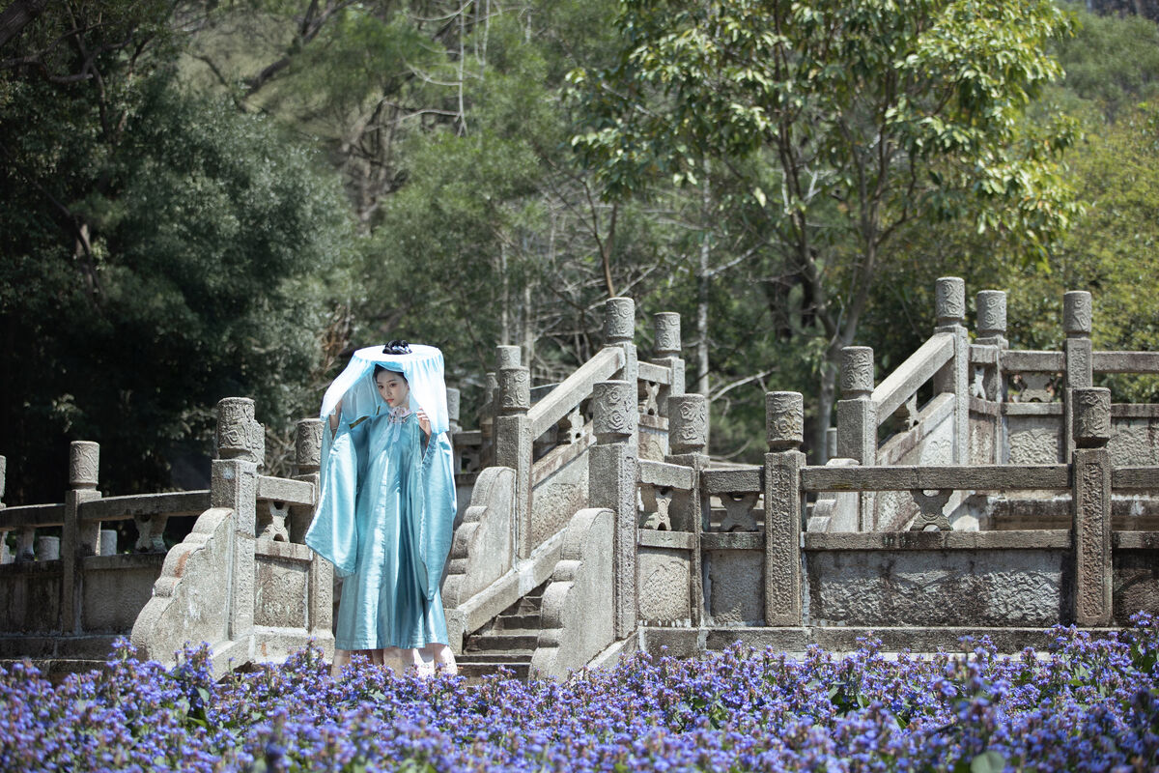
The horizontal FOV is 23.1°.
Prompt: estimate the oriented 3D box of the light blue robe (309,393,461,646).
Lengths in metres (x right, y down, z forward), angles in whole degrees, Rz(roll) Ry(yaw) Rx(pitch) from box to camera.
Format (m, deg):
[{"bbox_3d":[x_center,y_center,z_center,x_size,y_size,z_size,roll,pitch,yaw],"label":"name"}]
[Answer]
[{"bbox_3d":[-1.005,0.702,14.350,0.730,1.255,0.460,-1,-6,6],"label":"light blue robe"}]

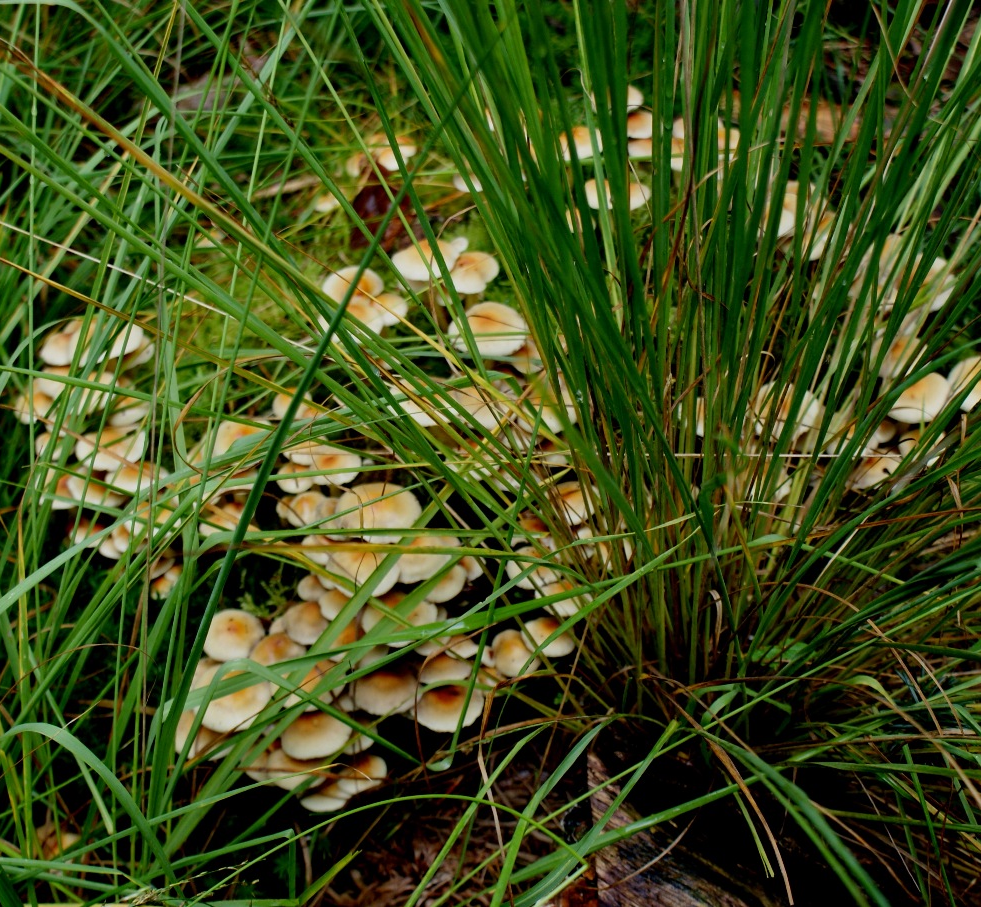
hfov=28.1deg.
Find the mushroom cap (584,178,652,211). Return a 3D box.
[{"bbox_3d":[0.091,-0.190,1.420,0.048,0.014,0.048,0,29,0],"label":"mushroom cap"}]

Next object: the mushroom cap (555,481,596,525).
[{"bbox_3d":[0.052,0.028,1.220,0.034,0.013,0.034,0,47,0],"label":"mushroom cap"}]

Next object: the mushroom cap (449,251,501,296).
[{"bbox_3d":[-0.011,-0.127,1.350,0.036,0.014,0.036,-2,48,2],"label":"mushroom cap"}]

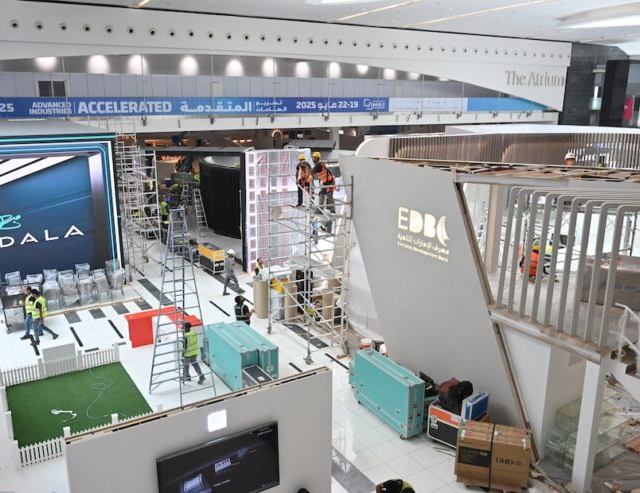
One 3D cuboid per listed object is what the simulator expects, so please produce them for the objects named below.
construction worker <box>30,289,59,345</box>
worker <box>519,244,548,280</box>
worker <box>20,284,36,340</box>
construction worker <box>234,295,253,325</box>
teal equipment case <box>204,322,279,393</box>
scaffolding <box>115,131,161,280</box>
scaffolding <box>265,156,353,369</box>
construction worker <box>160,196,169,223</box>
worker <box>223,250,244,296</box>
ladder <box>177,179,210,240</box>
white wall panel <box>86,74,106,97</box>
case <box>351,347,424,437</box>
[{"bbox_3d":[-8.579,2.155,18.487,0.780,1.710,0.480,-10,18,-33],"label":"construction worker"},{"bbox_3d":[5.266,0.404,14.561,0.650,1.000,0.600,-9,17,-31],"label":"worker"},{"bbox_3d":[-8.974,1.995,18.391,0.680,1.710,0.520,-9,17,-31],"label":"worker"},{"bbox_3d":[-2.357,2.281,18.185,0.500,1.700,0.500,-13,20,-42],"label":"construction worker"},{"bbox_3d":[-2.083,3.038,16.066,0.970,1.320,2.100,-9,17,-31],"label":"teal equipment case"},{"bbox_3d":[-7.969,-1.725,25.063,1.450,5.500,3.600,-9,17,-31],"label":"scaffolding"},{"bbox_3d":[-0.385,0.296,18.021,1.450,5.650,2.600,-9,17,-31],"label":"scaffolding"},{"bbox_3d":[-9.031,-2.111,34.706,0.520,1.700,0.450,7,16,23],"label":"construction worker"},{"bbox_3d":[-3.341,0.981,22.964,0.750,1.770,0.500,-6,16,-22],"label":"worker"},{"bbox_3d":[-6.970,-2.160,32.783,1.600,2.800,1.000,2,15,5],"label":"ladder"},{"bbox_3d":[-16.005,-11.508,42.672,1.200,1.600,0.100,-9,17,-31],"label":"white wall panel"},{"bbox_3d":[1.606,3.434,13.912,0.460,1.370,1.950,-9,17,-30],"label":"case"}]

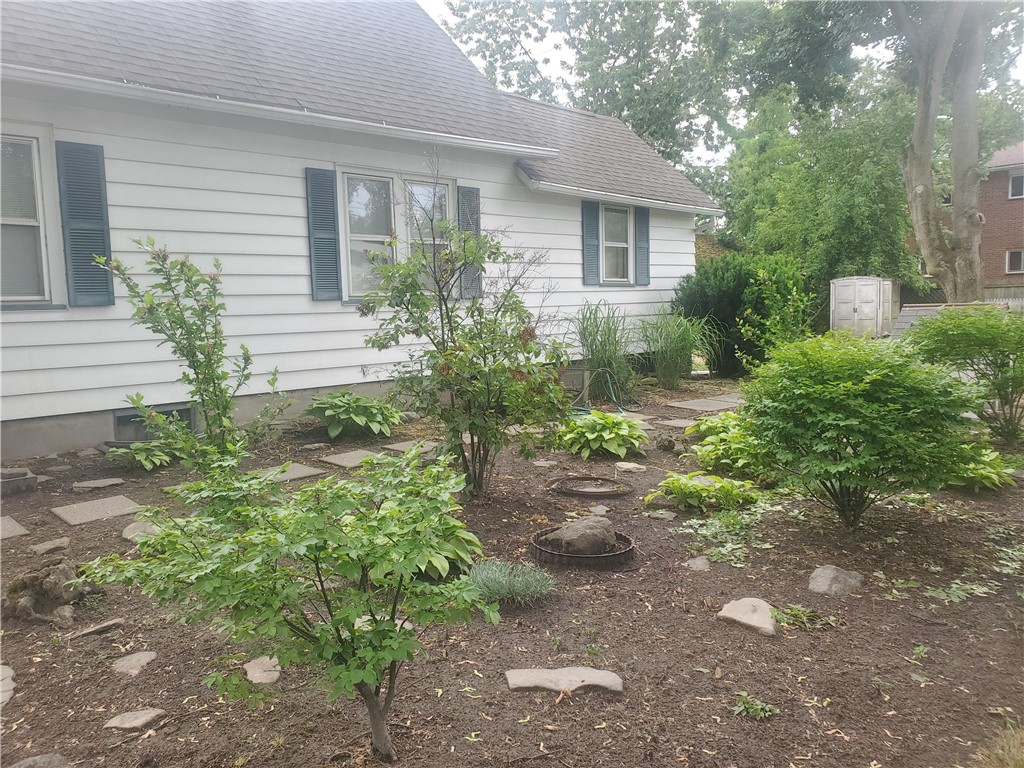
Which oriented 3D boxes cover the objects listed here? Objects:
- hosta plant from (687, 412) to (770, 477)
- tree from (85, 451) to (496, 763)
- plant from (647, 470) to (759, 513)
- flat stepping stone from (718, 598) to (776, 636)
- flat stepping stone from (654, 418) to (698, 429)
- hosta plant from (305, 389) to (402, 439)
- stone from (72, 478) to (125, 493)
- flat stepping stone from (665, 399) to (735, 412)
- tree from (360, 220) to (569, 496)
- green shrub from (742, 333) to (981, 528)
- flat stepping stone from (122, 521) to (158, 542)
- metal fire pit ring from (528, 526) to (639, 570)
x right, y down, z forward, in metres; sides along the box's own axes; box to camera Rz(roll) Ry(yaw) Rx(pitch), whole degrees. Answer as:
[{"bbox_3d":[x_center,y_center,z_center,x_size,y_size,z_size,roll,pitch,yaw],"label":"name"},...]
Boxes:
[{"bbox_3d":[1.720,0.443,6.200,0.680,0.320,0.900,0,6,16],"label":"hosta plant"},{"bbox_3d":[-0.685,0.636,2.380,1.170,0.920,1.030,-3,7,-16],"label":"tree"},{"bbox_3d":[1.200,0.655,4.950,0.680,0.210,0.420,0,6,14],"label":"plant"},{"bbox_3d":[0.990,0.948,3.170,0.160,0.085,0.260,-6,8,-40],"label":"flat stepping stone"},{"bbox_3d":[1.662,0.413,7.748,0.400,0.045,0.380,-6,8,-38],"label":"flat stepping stone"},{"bbox_3d":[-1.577,0.262,7.650,0.930,0.420,0.850,-1,6,0],"label":"hosta plant"},{"bbox_3d":[-2.960,0.718,5.500,0.350,0.050,0.160,-7,8,-43],"label":"stone"},{"bbox_3d":[2.253,0.242,9.003,0.660,0.050,0.570,-7,8,-43],"label":"flat stepping stone"},{"bbox_3d":[-0.320,-0.161,5.200,1.320,1.800,1.200,-2,6,-4],"label":"tree"},{"bbox_3d":[1.976,0.259,4.360,1.300,1.100,1.220,2,7,24],"label":"green shrub"},{"bbox_3d":[-2.080,0.843,4.370,0.250,0.060,0.270,-4,7,-25],"label":"flat stepping stone"},{"bbox_3d":[0.365,0.854,3.930,0.530,0.085,0.530,-1,6,0],"label":"metal fire pit ring"}]

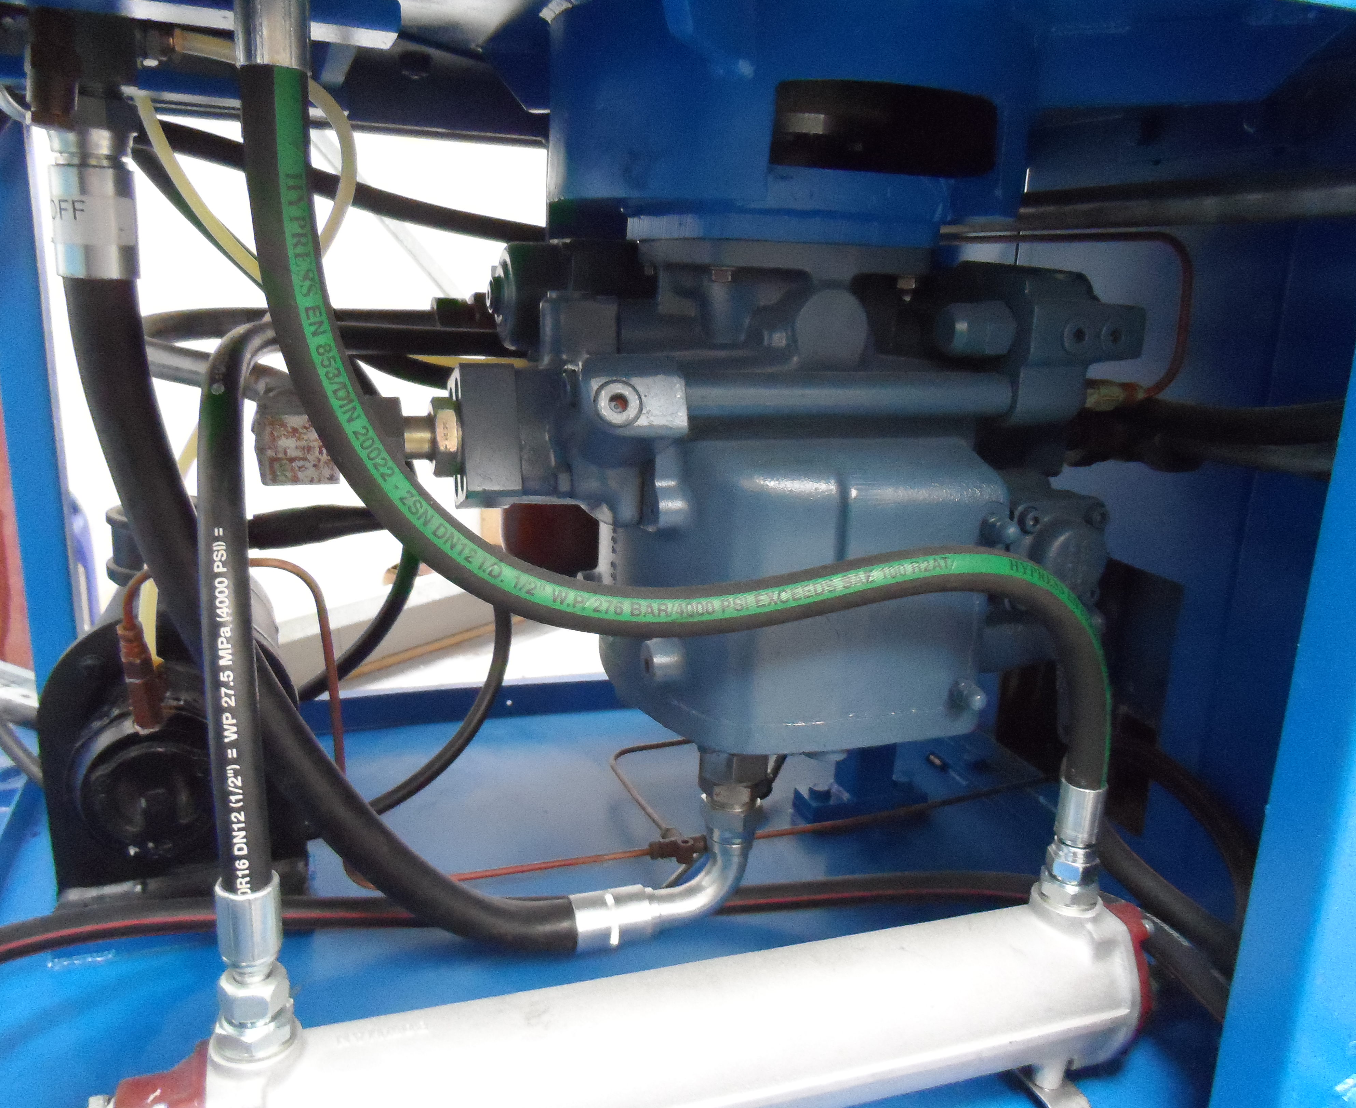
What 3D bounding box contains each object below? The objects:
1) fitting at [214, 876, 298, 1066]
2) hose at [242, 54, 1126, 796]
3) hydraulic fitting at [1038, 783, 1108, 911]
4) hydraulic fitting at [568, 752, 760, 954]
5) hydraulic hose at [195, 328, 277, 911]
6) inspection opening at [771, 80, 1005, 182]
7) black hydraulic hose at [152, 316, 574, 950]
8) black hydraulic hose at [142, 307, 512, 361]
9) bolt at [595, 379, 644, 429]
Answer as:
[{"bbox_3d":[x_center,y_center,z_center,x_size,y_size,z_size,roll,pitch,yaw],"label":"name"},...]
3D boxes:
[{"bbox_3d":[-0.179,0.172,0.429,0.031,0.076,0.031,-2,13,-18],"label":"fitting"},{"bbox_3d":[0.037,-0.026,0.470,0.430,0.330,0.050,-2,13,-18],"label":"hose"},{"bbox_3d":[0.222,0.160,0.570,0.030,0.069,0.030,-2,13,-18],"label":"hydraulic fitting"},{"bbox_3d":[-0.013,0.187,0.670,0.152,0.118,0.058,-4,14,-25],"label":"hydraulic fitting"},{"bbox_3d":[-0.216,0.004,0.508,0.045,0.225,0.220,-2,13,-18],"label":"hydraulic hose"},{"bbox_3d":[0.106,-0.213,0.516,0.128,0.042,0.028,-2,13,-19],"label":"inspection opening"},{"bbox_3d":[-0.187,0.056,0.600,0.293,0.365,0.065,1,13,-4],"label":"black hydraulic hose"},{"bbox_3d":[-0.240,-0.150,0.700,0.255,0.040,0.045,-1,13,-13],"label":"black hydraulic hose"},{"bbox_3d":[-0.036,-0.090,0.615,0.028,0.028,0.014,-2,13,-18],"label":"bolt"}]

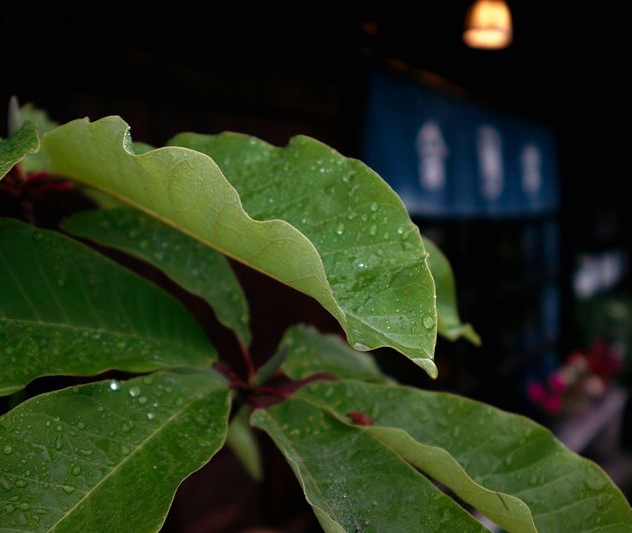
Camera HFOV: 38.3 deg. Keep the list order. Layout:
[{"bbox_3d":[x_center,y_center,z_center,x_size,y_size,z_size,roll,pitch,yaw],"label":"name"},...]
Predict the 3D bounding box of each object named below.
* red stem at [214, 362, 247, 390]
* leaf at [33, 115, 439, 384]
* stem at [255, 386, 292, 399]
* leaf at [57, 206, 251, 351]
[{"bbox_3d":[-0.056,0.072,0.598,0.025,0.005,0.005,37,0,-12],"label":"red stem"},{"bbox_3d":[-0.031,-0.038,0.523,0.281,0.074,0.107,26,14,25],"label":"leaf"},{"bbox_3d":[-0.028,0.082,0.593,0.025,0.005,0.005,8,0,26],"label":"stem"},{"bbox_3d":[-0.106,-0.008,0.663,0.196,0.030,0.073,31,31,27],"label":"leaf"}]

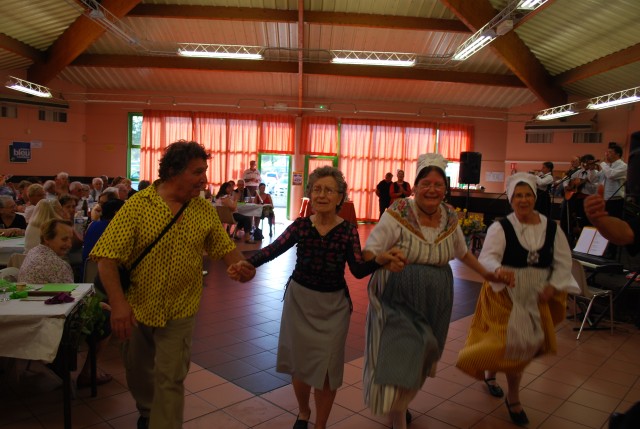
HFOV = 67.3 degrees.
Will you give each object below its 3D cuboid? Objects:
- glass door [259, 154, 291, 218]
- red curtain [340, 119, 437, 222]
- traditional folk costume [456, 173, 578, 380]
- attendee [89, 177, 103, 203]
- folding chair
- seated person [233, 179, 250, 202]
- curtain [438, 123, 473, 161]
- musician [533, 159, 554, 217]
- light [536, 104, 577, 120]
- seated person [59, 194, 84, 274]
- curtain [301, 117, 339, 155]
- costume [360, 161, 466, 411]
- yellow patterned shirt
[{"bbox_3d":[-1.523,-0.937,16.200,1.070,2.180,0.100,1,5,-4],"label":"glass door"},{"bbox_3d":[2.294,-1.457,16.100,3.220,3.450,0.180,1,5,-4],"label":"red curtain"},{"bbox_3d":[1.191,0.369,2.960,0.670,1.220,0.550,3,4,10],"label":"traditional folk costume"},{"bbox_3d":[-4.628,-0.074,10.000,0.500,1.300,0.700,1,5,-11],"label":"attendee"},{"bbox_3d":[2.696,0.819,4.997,0.530,0.790,0.470,0,5,-22],"label":"folding chair"},{"bbox_3d":[-1.943,-0.272,11.900,0.500,1.270,0.650,2,4,-9],"label":"seated person"},{"bbox_3d":[4.509,-2.429,16.000,1.130,1.250,0.150,2,4,-2],"label":"curtain"},{"bbox_3d":[5.276,-0.376,11.300,0.550,1.700,0.520,1,5,-21],"label":"musician"},{"bbox_3d":[6.591,-2.843,13.400,0.250,0.270,1.500,2,4,-8],"label":"light"},{"bbox_3d":[-2.547,0.434,4.850,0.720,1.260,0.500,4,5,21],"label":"seated person"},{"bbox_3d":[-0.017,-2.629,16.000,1.230,1.230,0.150,2,4,-2],"label":"curtain"},{"bbox_3d":[0.564,0.434,2.930,0.620,1.550,0.520,2,5,0],"label":"costume"},{"bbox_3d":[-0.831,0.204,2.520,0.700,0.700,0.420,1,5,-21],"label":"yellow patterned shirt"}]

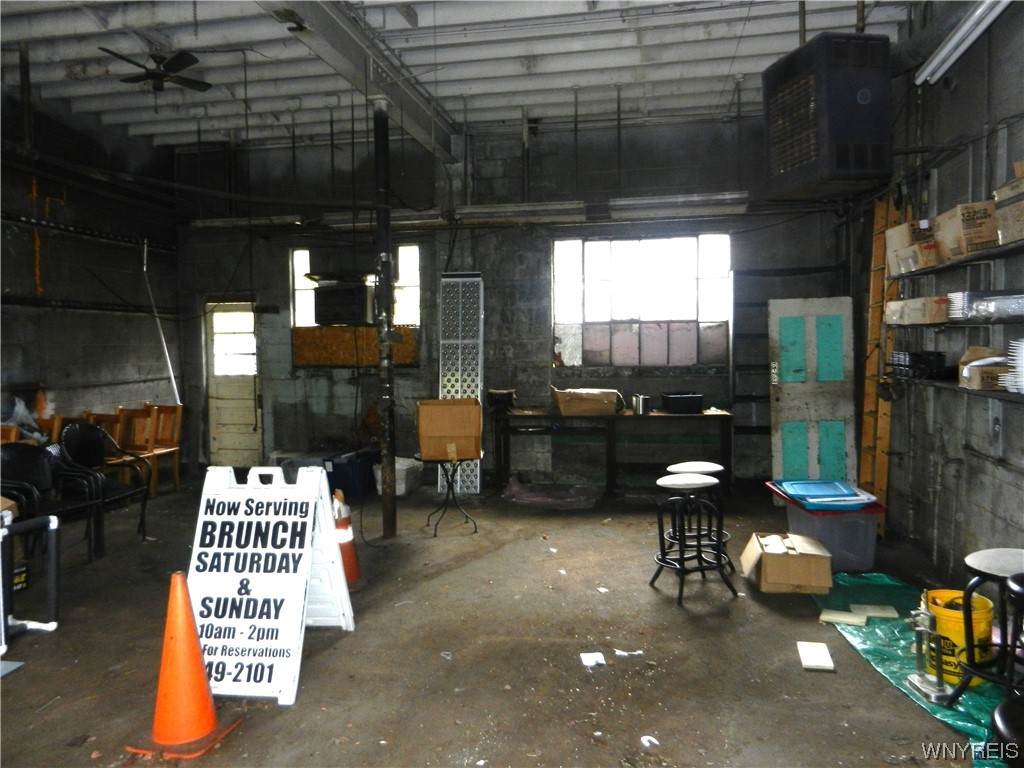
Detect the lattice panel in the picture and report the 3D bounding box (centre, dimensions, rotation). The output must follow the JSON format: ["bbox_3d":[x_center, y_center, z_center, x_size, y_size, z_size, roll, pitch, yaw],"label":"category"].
[{"bbox_3d":[-0.564,-0.018,8.132,0.450,2.420,0.090,0,-1,11],"label":"lattice panel"}]

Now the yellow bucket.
[{"bbox_3d":[2.177,1.237,3.598,0.295,0.380,0.295,0,3,11],"label":"yellow bucket"}]

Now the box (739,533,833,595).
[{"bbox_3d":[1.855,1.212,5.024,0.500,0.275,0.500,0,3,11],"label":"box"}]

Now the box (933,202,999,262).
[{"bbox_3d":[2.745,-0.899,4.435,0.220,0.280,0.360,-4,3,11],"label":"box"}]

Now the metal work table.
[{"bbox_3d":[1.126,0.773,8.417,2.620,0.900,0.600,0,3,11],"label":"metal work table"}]

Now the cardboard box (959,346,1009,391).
[{"bbox_3d":[2.704,-0.077,4.131,0.280,0.200,0.280,0,3,11],"label":"cardboard box"}]

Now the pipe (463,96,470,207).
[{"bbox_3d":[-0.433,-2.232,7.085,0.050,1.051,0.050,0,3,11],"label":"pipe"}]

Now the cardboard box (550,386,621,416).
[{"bbox_3d":[0.852,0.186,8.344,0.680,0.298,0.430,0,3,11],"label":"cardboard box"}]

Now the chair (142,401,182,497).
[{"bbox_3d":[-4.190,0.783,8.633,0.450,0.980,0.480,0,3,11],"label":"chair"}]

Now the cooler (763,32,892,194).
[{"bbox_3d":[2.091,-1.746,4.963,0.457,0.877,0.707,-1,3,-11],"label":"cooler"}]

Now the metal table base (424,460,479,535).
[{"bbox_3d":[-0.537,0.974,6.582,0.400,0.650,0.400,-2,4,-17],"label":"metal table base"}]

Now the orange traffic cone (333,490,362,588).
[{"bbox_3d":[-1.208,1.090,5.266,0.350,0.669,0.350,0,3,11],"label":"orange traffic cone"}]

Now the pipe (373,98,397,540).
[{"bbox_3d":[-1.089,-0.545,6.434,0.125,3.803,0.125,0,3,11],"label":"pipe"}]

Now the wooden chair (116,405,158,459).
[{"bbox_3d":[-4.042,0.762,7.820,0.420,0.970,0.460,0,3,11],"label":"wooden chair"}]

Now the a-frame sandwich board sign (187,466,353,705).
[{"bbox_3d":[-1.307,0.969,3.969,0.637,1.056,0.900,0,3,6],"label":"a-frame sandwich board sign"}]

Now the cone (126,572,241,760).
[{"bbox_3d":[-1.383,1.144,3.116,0.335,0.700,0.335,1,4,21],"label":"cone"}]

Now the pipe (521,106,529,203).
[{"bbox_3d":[0.150,-2.487,8.092,0.065,1.077,0.065,0,3,11],"label":"pipe"}]

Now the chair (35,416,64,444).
[{"bbox_3d":[-4.350,0.823,6.842,0.420,0.970,0.460,0,3,11],"label":"chair"}]

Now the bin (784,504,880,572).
[{"bbox_3d":[2.432,1.129,5.682,0.490,0.460,0.600,-1,3,-1],"label":"bin"}]

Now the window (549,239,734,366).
[{"bbox_3d":[1.369,-0.891,7.864,1.879,1.418,0.100,0,3,11],"label":"window"}]

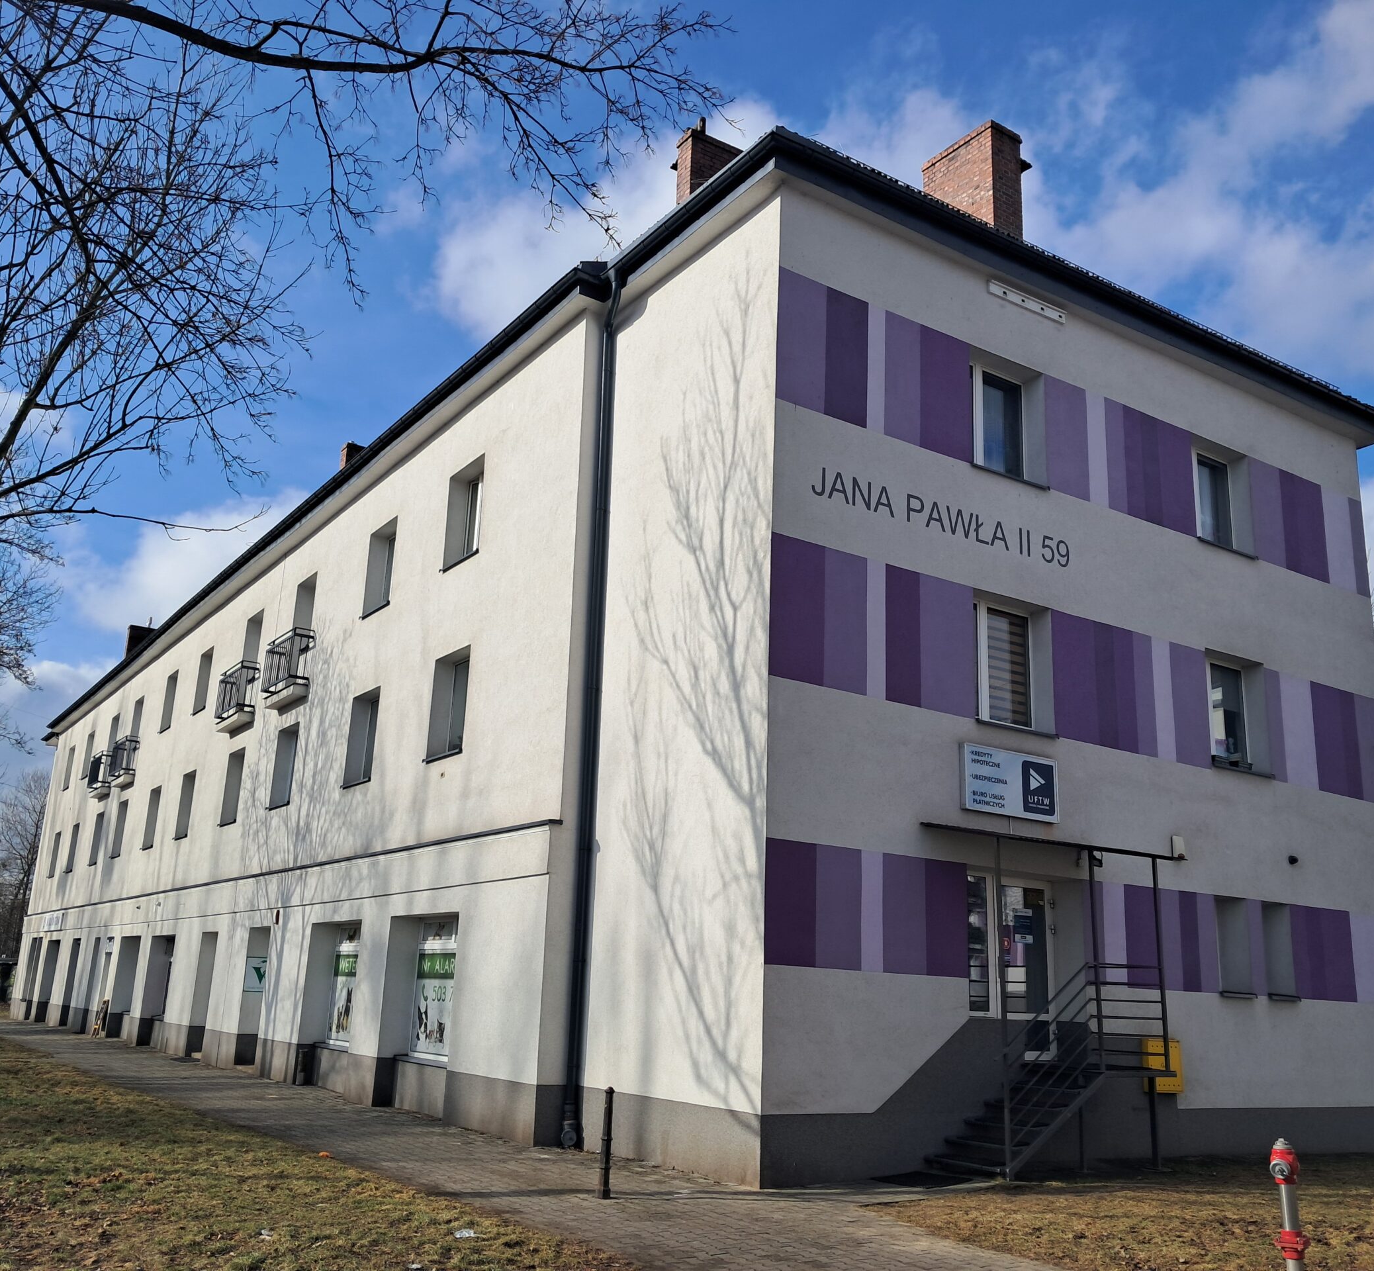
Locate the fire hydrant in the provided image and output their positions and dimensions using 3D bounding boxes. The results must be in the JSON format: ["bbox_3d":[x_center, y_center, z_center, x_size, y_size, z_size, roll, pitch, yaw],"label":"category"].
[{"bbox_3d":[3.655,3.523,8.011,0.220,0.900,0.230,-9,-19,36],"label":"fire hydrant"}]

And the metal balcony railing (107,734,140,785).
[{"bbox_3d":[-15.760,3.471,37.008,0.380,1.030,1.680,12,-18,-32],"label":"metal balcony railing"}]

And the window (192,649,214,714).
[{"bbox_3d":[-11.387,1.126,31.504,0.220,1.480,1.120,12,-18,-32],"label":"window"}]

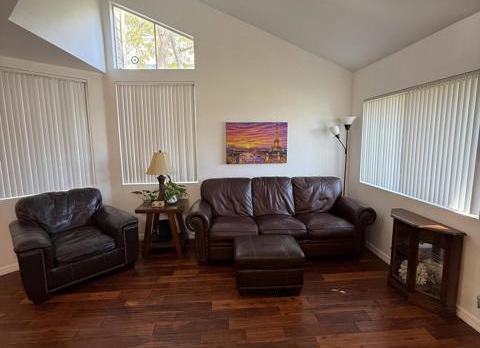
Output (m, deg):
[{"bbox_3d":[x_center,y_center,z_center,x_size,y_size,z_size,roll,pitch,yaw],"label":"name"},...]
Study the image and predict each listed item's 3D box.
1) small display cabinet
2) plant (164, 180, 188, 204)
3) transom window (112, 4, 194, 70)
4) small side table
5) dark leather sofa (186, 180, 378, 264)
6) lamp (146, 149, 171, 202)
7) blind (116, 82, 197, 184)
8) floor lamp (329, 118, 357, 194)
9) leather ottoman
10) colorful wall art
[{"bbox_3d":[1.674,0.797,2.504,0.260,0.717,0.790,-1,8,-4],"label":"small display cabinet"},{"bbox_3d":[-0.868,0.240,3.537,0.360,0.350,0.330,-1,8,-4],"label":"plant"},{"bbox_3d":[-1.194,-1.869,3.580,1.100,0.860,0.090,-1,8,-4],"label":"transom window"},{"bbox_3d":[-1.024,0.737,3.571,0.610,0.630,0.570,-1,8,-4],"label":"small side table"},{"bbox_3d":[0.509,0.550,3.528,2.300,0.970,0.880,-1,8,-2],"label":"dark leather sofa"},{"bbox_3d":[-1.073,0.055,3.548,0.360,0.730,0.360,-1,8,-4],"label":"lamp"},{"bbox_3d":[-1.170,-0.558,3.744,1.070,1.410,0.070,-1,8,-4],"label":"blind"},{"bbox_3d":[1.498,0.084,3.783,0.380,1.800,0.280,-1,8,-4],"label":"floor lamp"},{"bbox_3d":[0.286,0.930,2.702,0.660,0.440,0.540,-1,8,1],"label":"leather ottoman"},{"bbox_3d":[0.262,-0.445,3.829,0.910,0.620,0.035,-1,8,-4],"label":"colorful wall art"}]

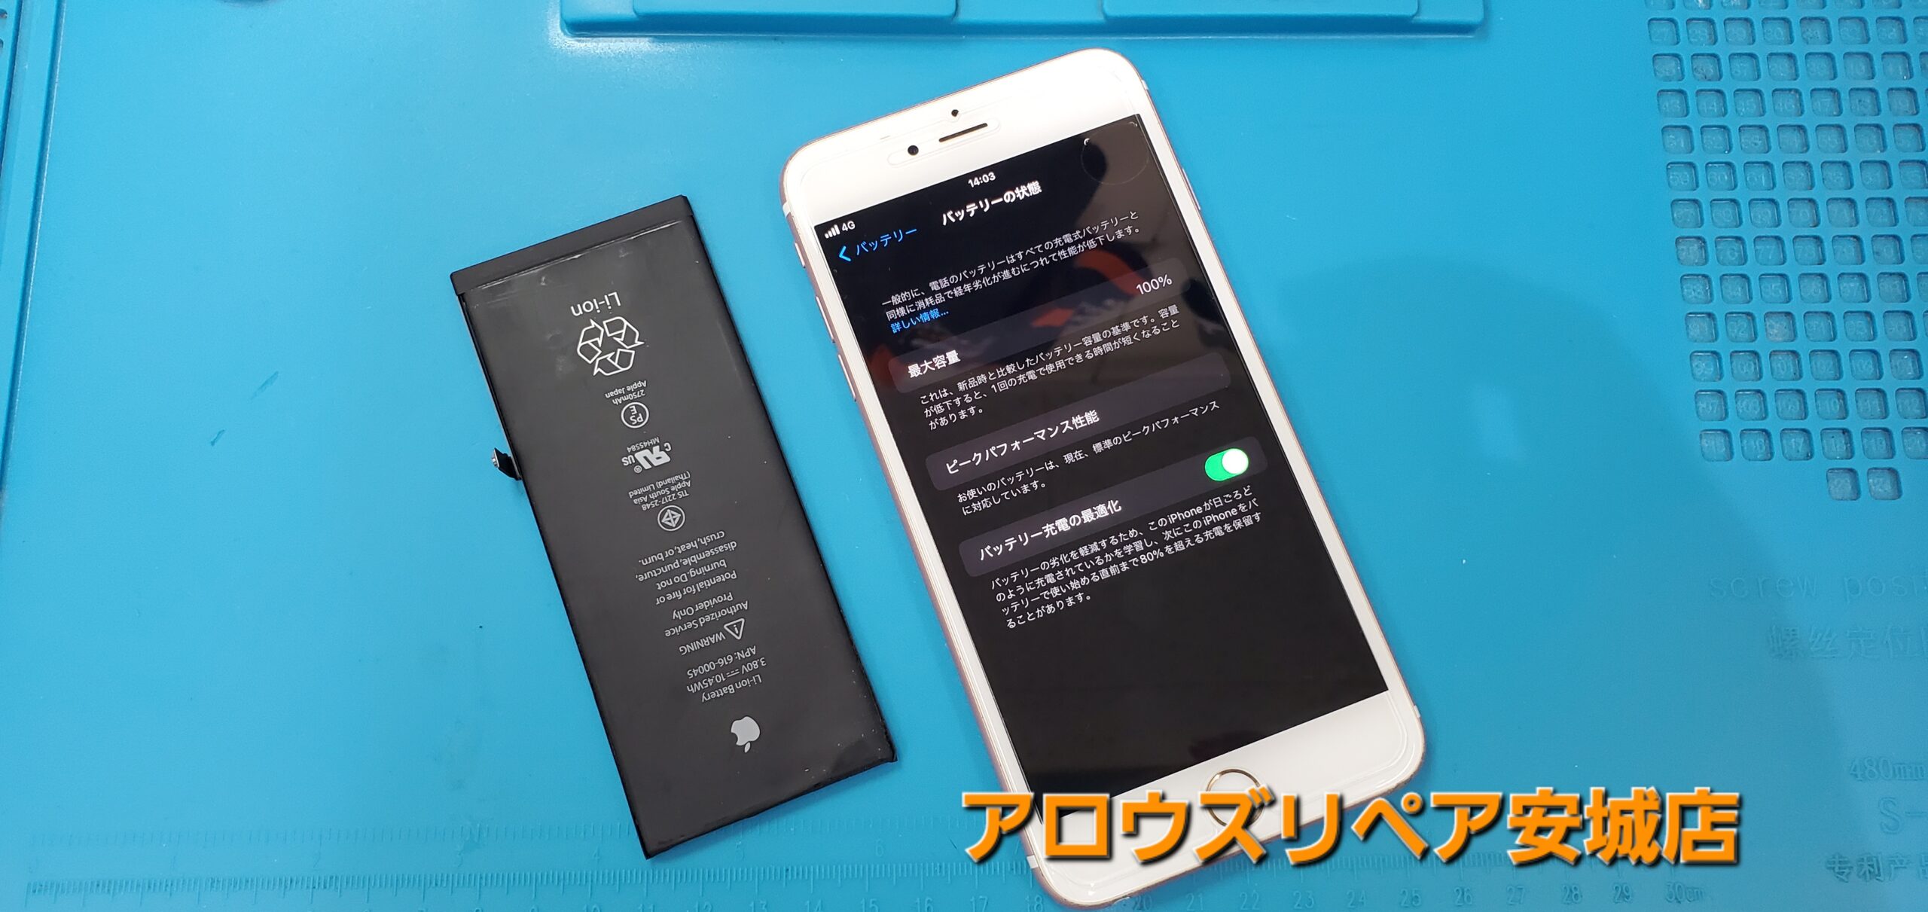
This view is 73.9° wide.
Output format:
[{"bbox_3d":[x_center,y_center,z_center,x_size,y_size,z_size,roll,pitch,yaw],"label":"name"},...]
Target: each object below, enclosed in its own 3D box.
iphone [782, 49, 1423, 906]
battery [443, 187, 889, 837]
[{"bbox_3d":[0.025,-0.001,0.248,0.078,0.007,0.158,-20,80,-5],"label":"iphone"},{"bbox_3d":[-0.057,0.011,0.246,0.049,0.004,0.118,-21,80,-6],"label":"battery"}]

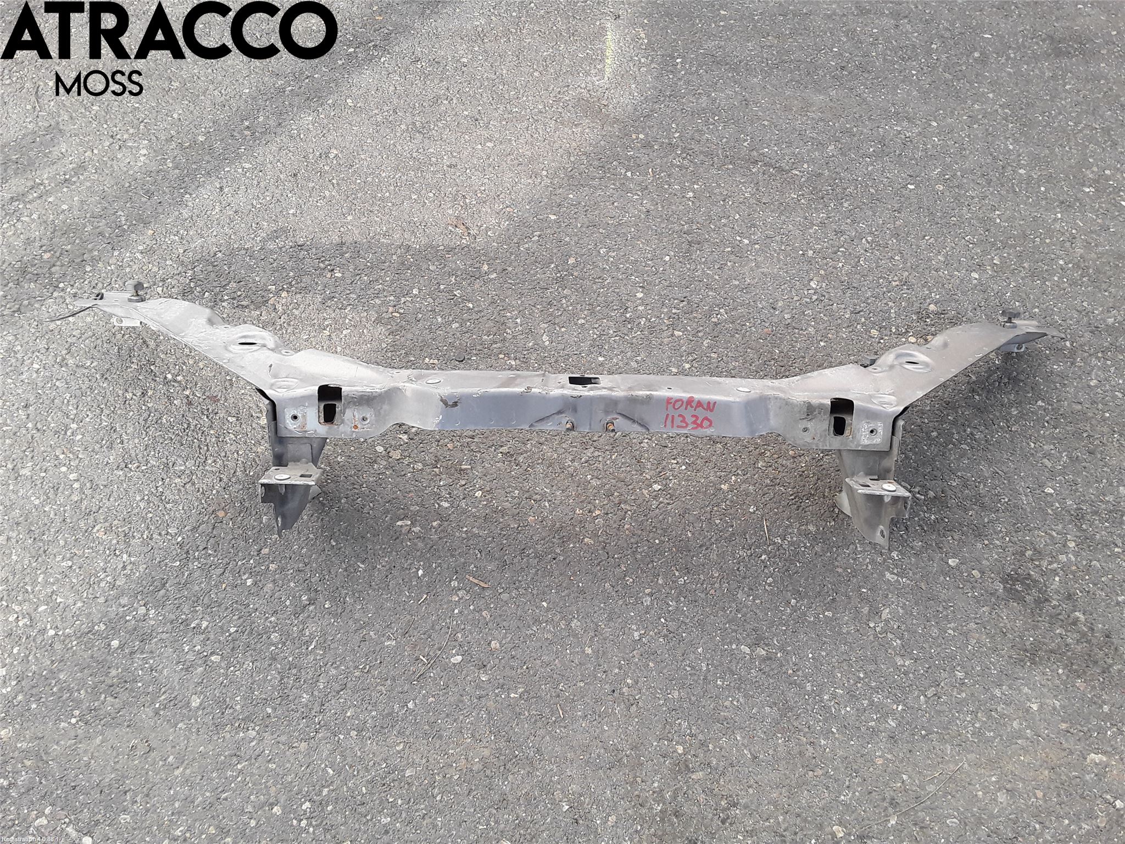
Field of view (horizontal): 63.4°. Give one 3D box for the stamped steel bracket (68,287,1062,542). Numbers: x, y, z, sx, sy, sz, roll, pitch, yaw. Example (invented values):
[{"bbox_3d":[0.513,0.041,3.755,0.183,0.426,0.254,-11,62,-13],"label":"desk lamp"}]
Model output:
[{"bbox_3d":[0.022,-0.024,1.226,1.462,0.256,0.340,1,21,-3],"label":"stamped steel bracket"}]

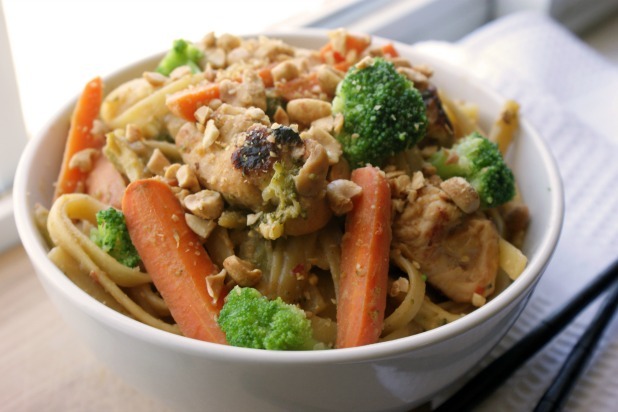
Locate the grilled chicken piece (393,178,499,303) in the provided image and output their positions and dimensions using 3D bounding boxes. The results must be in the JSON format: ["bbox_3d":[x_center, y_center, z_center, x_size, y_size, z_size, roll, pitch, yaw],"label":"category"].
[{"bbox_3d":[0.042,0.011,0.308,0.028,0.021,0.035,-13,80,-18],"label":"grilled chicken piece"}]

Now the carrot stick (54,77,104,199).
[{"bbox_3d":[-0.076,-0.021,0.345,0.011,0.010,0.046,5,63,4],"label":"carrot stick"}]

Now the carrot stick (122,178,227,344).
[{"bbox_3d":[-0.037,0.018,0.299,0.015,0.013,0.059,-15,59,-19],"label":"carrot stick"}]

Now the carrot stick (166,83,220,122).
[{"bbox_3d":[-0.032,-0.034,0.331,0.023,0.009,0.010,-16,41,-14],"label":"carrot stick"}]

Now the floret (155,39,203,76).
[{"bbox_3d":[-0.045,-0.051,0.359,0.017,0.015,0.015,1,39,0],"label":"floret"}]

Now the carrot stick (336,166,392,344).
[{"bbox_3d":[0.017,0.017,0.299,0.013,0.012,0.060,3,59,2],"label":"carrot stick"}]

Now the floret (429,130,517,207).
[{"bbox_3d":[0.052,-0.011,0.326,0.026,0.018,0.019,26,45,28],"label":"floret"}]

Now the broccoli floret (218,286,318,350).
[{"bbox_3d":[-0.011,0.032,0.283,0.027,0.019,0.020,1,39,0],"label":"broccoli floret"}]

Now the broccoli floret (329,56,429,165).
[{"bbox_3d":[0.022,-0.029,0.320,0.028,0.027,0.028,1,39,0],"label":"broccoli floret"}]

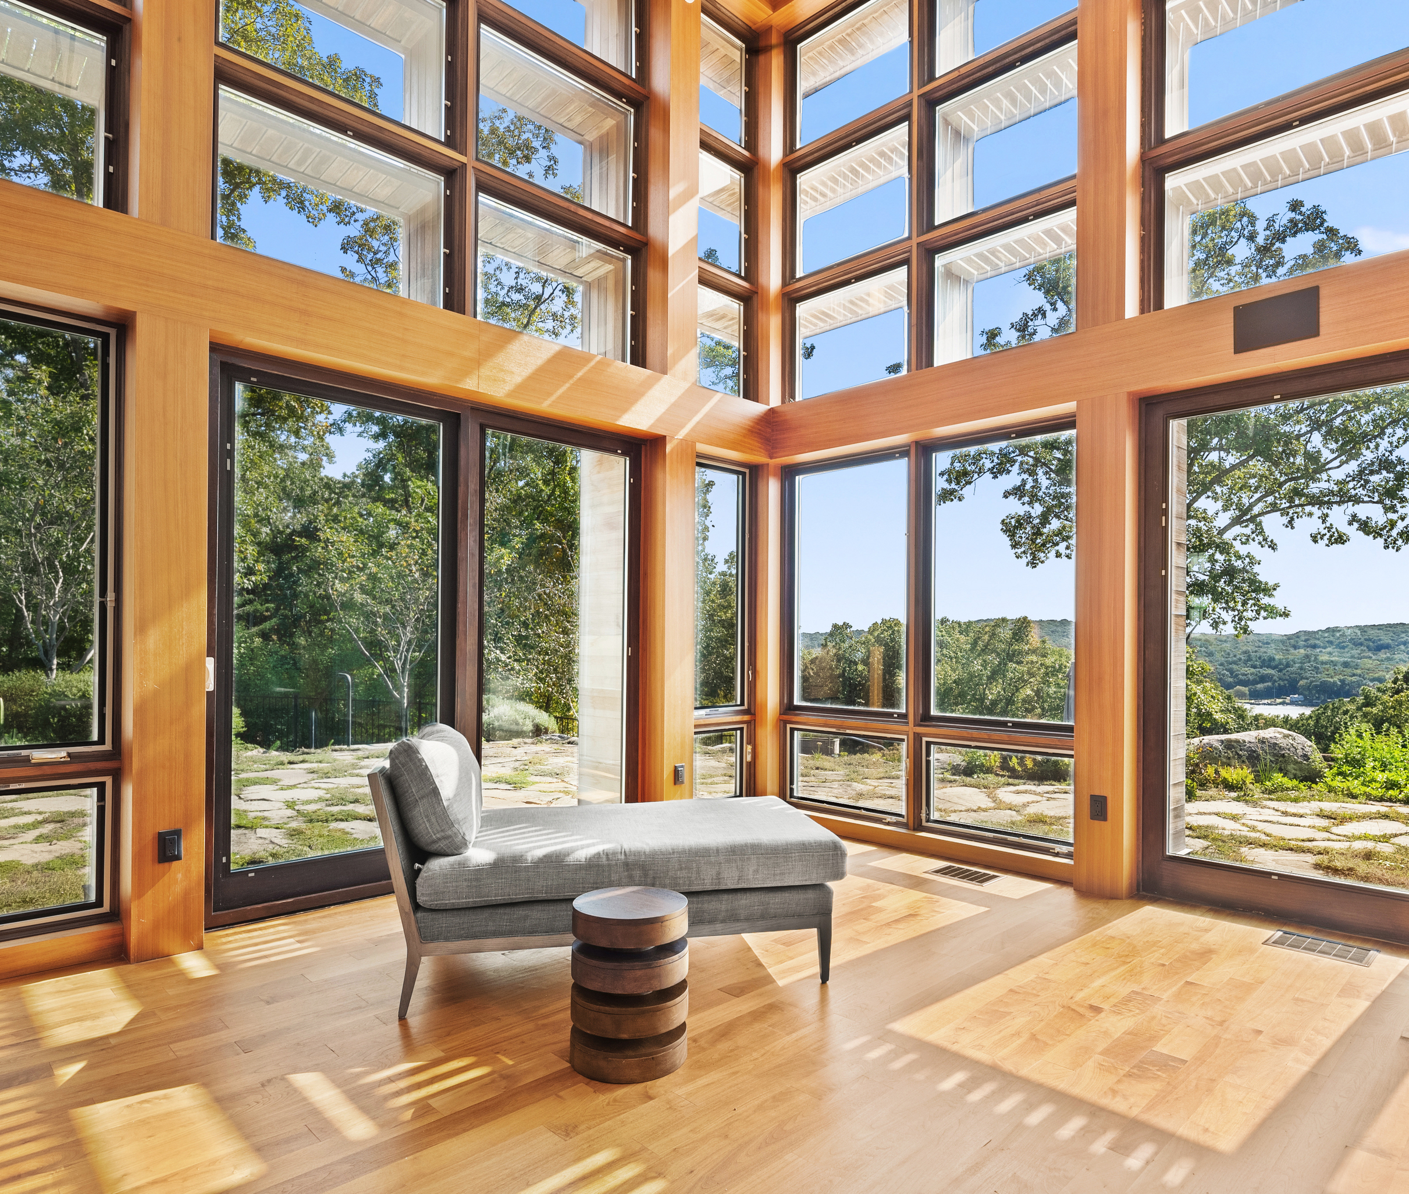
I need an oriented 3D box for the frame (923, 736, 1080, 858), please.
[{"bbox_3d":[1.594,1.058,4.617,0.995,0.561,0.120,-1,-2,45],"label":"frame"}]

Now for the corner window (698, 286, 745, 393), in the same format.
[{"bbox_3d":[0.089,-1.592,5.316,0.490,0.660,0.080,3,-3,-45],"label":"corner window"}]

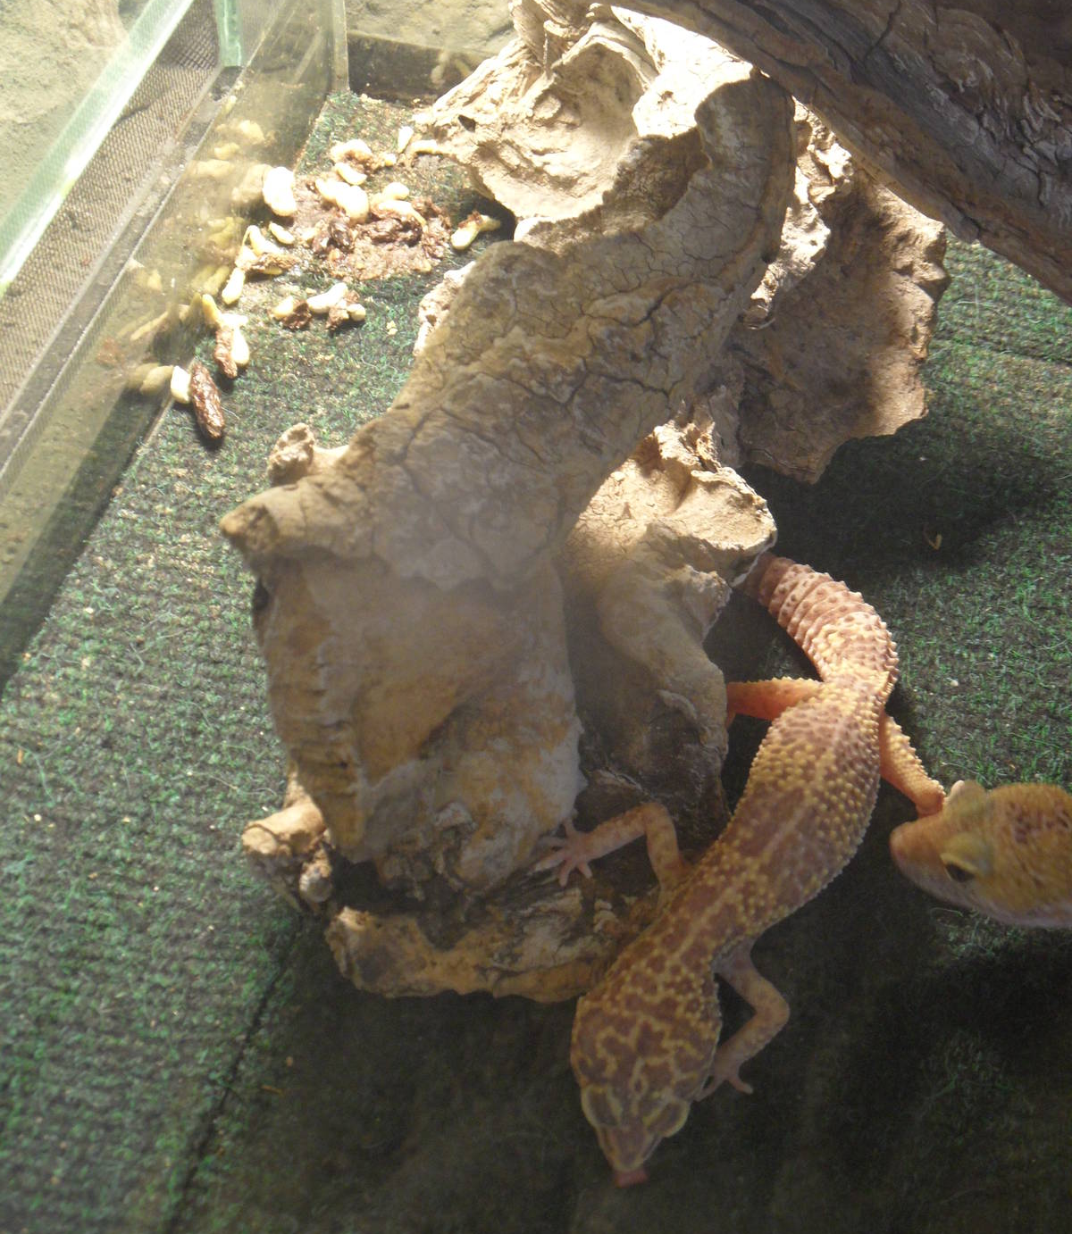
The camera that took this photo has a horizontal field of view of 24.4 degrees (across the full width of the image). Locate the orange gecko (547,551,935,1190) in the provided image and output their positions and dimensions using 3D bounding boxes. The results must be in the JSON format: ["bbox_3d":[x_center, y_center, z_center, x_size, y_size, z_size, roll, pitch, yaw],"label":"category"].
[{"bbox_3d":[0.036,0.041,0.481,0.073,0.030,0.147,18,53,13],"label":"orange gecko"}]

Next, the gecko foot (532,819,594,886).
[{"bbox_3d":[0.005,0.046,0.478,0.011,0.006,0.014,-26,56,-21],"label":"gecko foot"}]

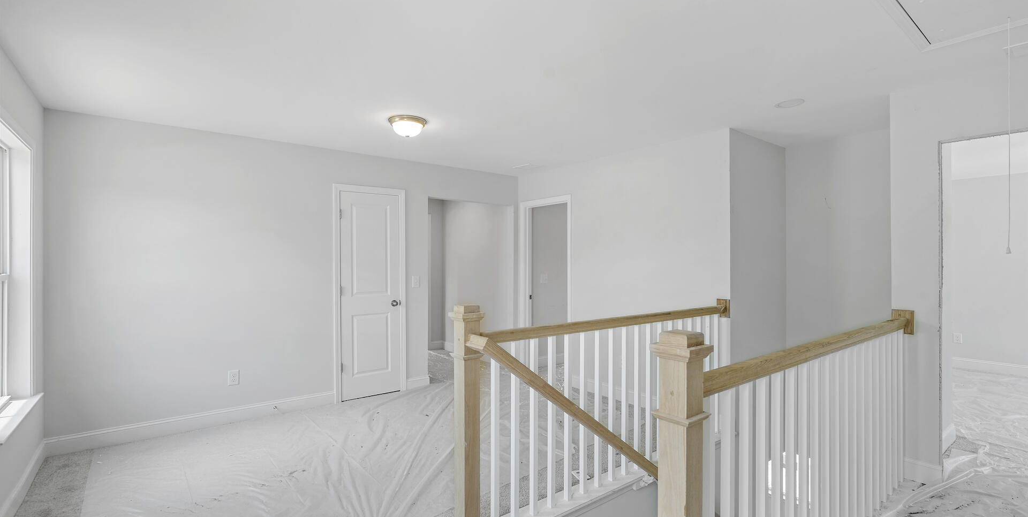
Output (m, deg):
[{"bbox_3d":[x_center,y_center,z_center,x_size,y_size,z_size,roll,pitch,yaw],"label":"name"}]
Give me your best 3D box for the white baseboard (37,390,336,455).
[{"bbox_3d":[-2.493,1.334,3.787,1.962,0.123,0.020,0,0,-38],"label":"white baseboard"}]

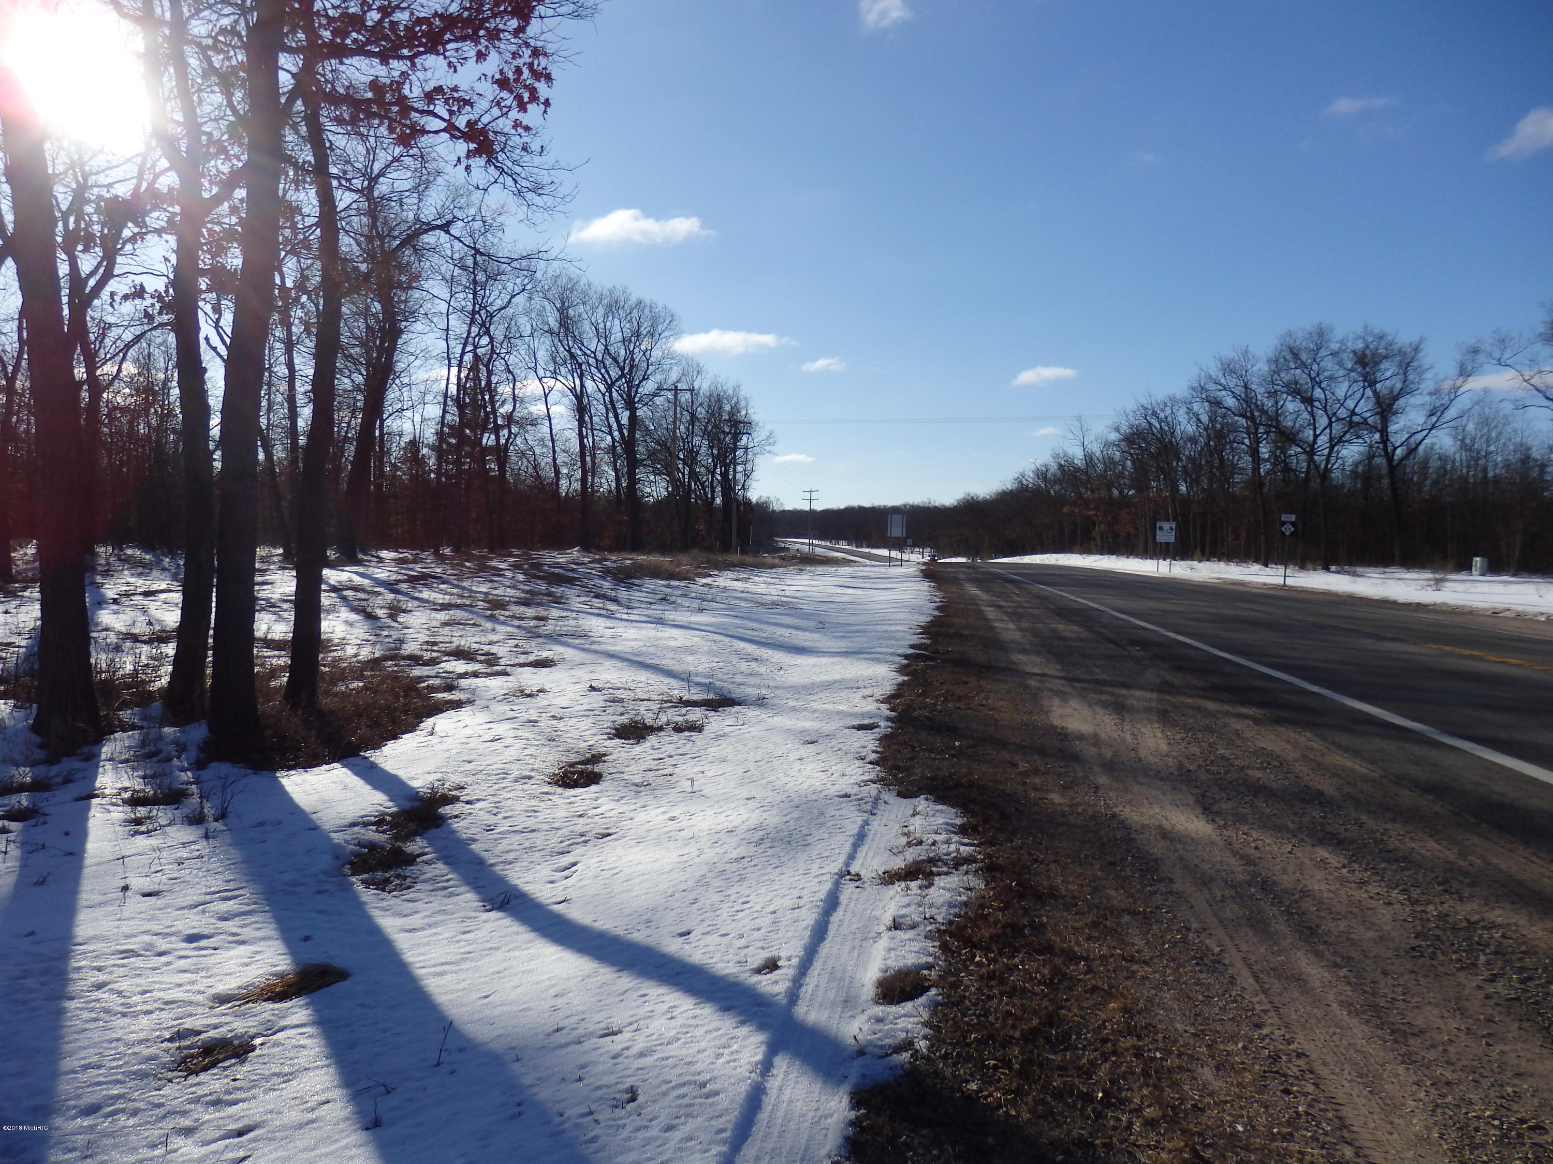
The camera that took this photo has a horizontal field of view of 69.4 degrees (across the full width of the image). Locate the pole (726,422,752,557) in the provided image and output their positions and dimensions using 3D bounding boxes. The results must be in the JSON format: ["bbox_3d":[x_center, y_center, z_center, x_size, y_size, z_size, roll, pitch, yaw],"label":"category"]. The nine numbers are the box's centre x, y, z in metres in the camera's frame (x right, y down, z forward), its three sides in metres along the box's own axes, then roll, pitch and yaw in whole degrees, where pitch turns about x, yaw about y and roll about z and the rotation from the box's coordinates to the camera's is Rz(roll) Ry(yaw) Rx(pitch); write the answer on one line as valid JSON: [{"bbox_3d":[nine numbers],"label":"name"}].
[{"bbox_3d":[-3.185,-7.813,92.000,2.300,11.000,0.350,1,2,6],"label":"pole"}]

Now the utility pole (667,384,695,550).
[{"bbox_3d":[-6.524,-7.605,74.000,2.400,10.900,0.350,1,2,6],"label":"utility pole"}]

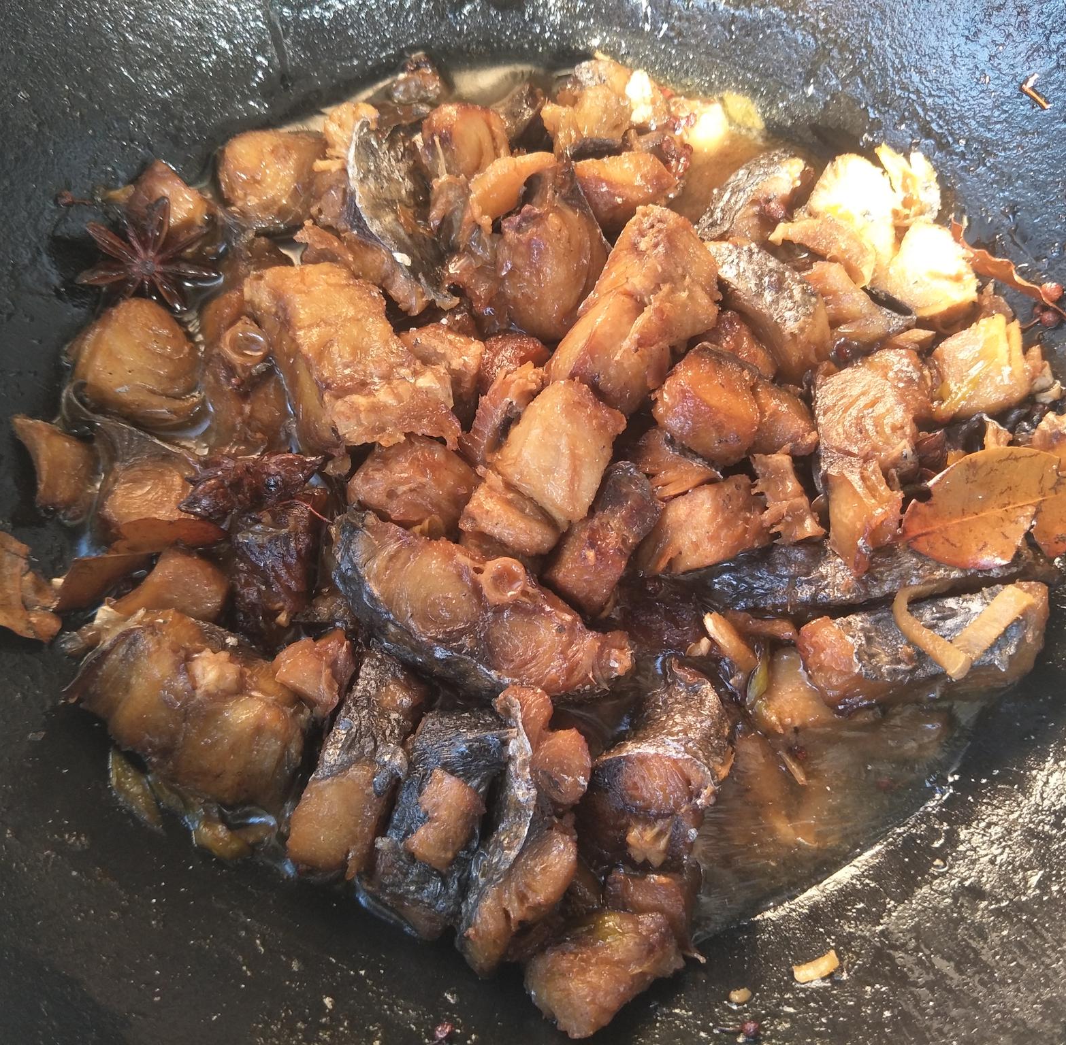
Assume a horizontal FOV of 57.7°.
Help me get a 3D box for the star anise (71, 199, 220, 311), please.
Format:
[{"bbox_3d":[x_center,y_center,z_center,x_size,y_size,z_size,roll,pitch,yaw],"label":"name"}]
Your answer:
[{"bbox_3d":[-0.104,-0.070,0.262,0.037,0.011,0.035,0,83,-12],"label":"star anise"}]

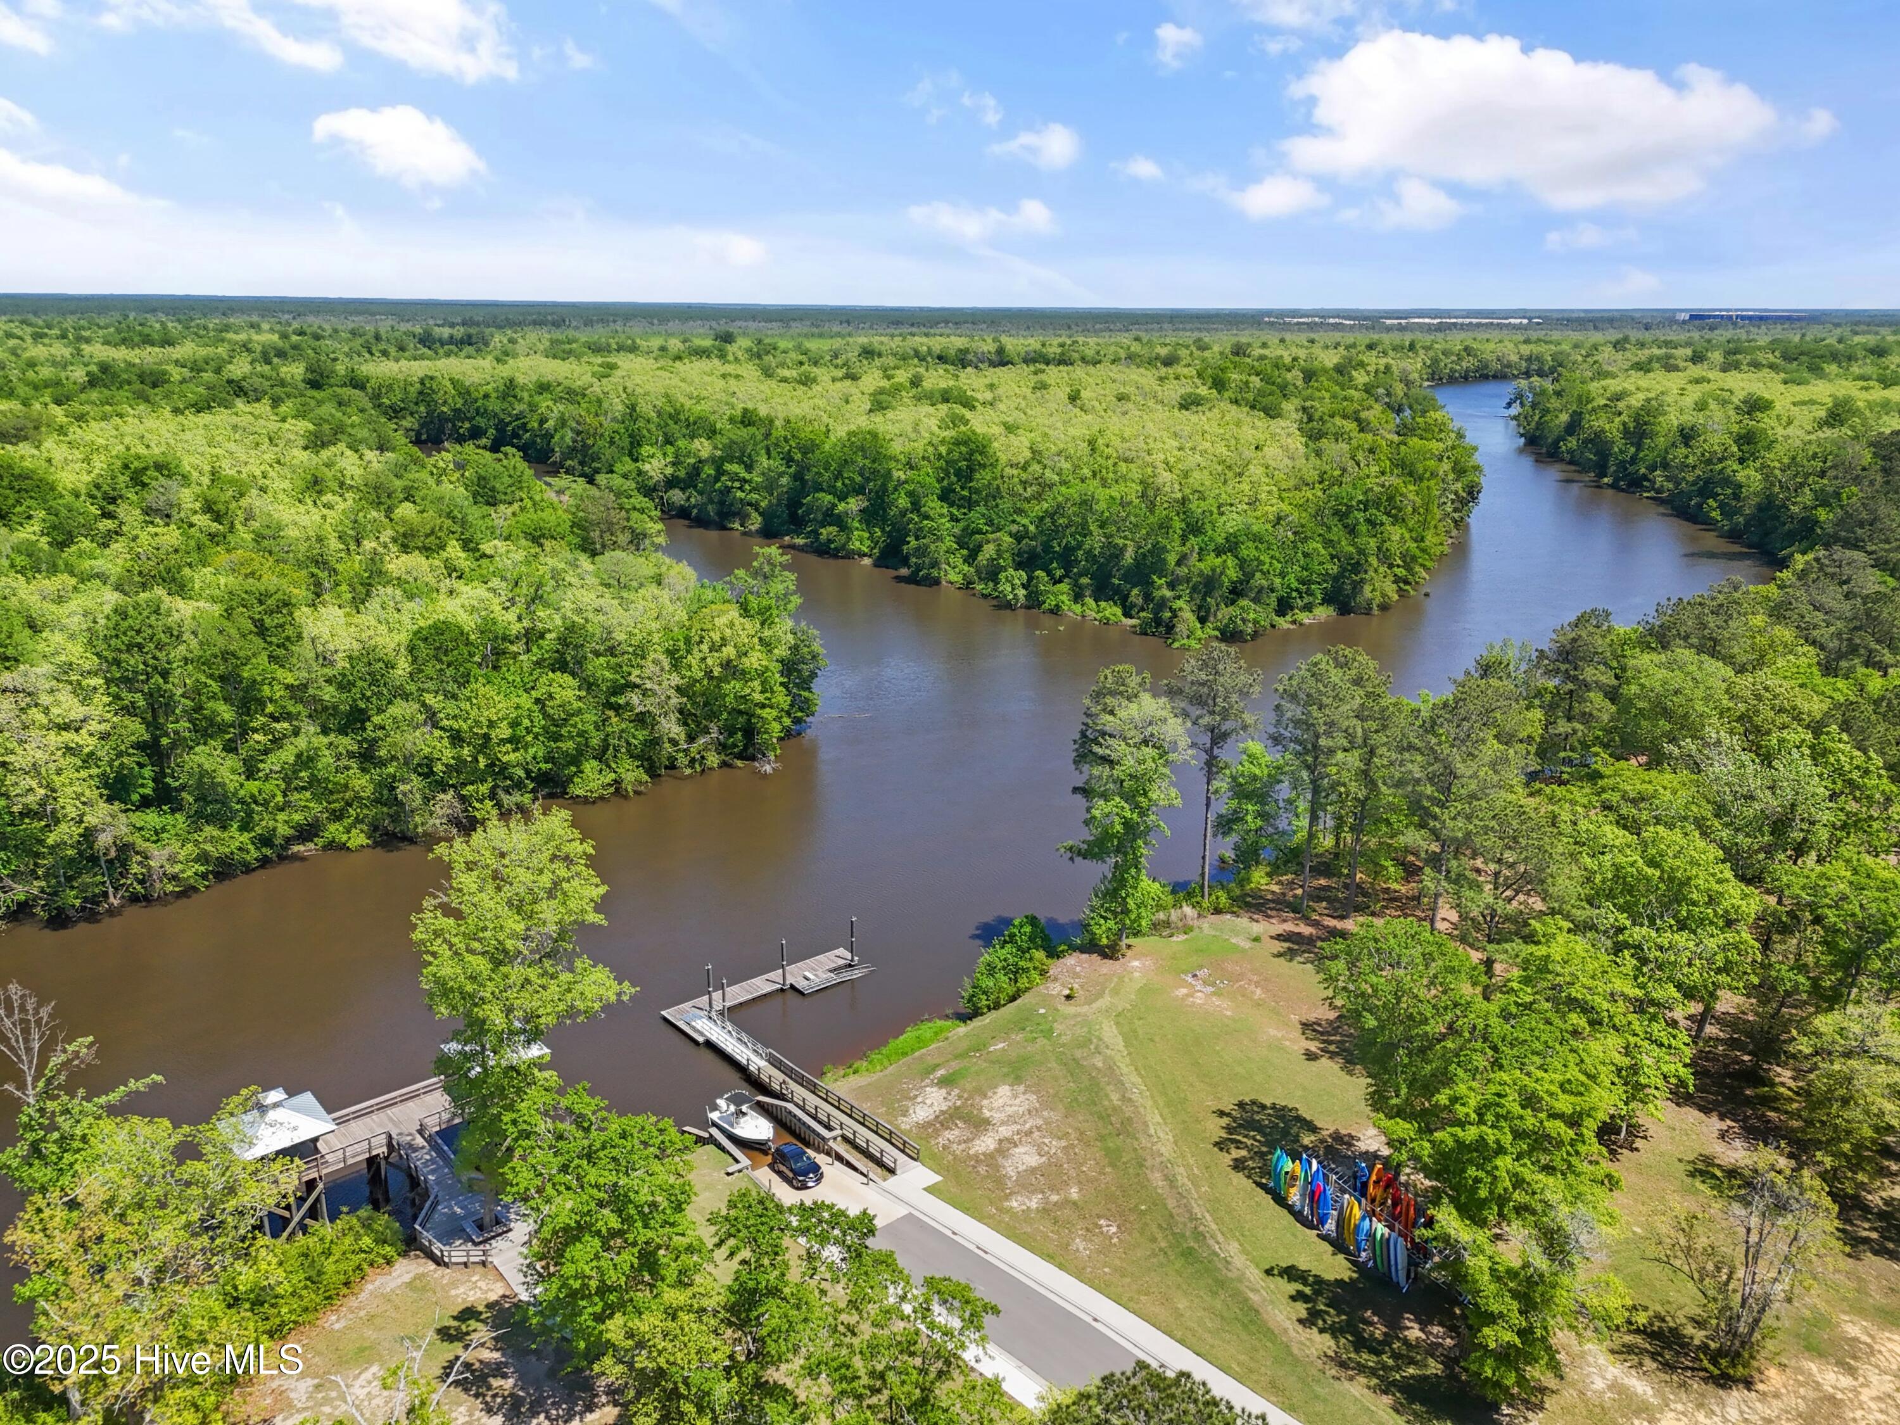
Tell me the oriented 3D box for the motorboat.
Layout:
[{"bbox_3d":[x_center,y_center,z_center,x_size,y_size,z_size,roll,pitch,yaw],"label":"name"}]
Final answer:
[{"bbox_3d":[-15.801,31.551,101.648,2.450,2.850,6.700,-16,21,-42],"label":"motorboat"}]

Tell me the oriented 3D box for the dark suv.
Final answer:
[{"bbox_3d":[-11.192,33.026,96.386,1.960,1.700,4.900,-11,14,-33],"label":"dark suv"}]

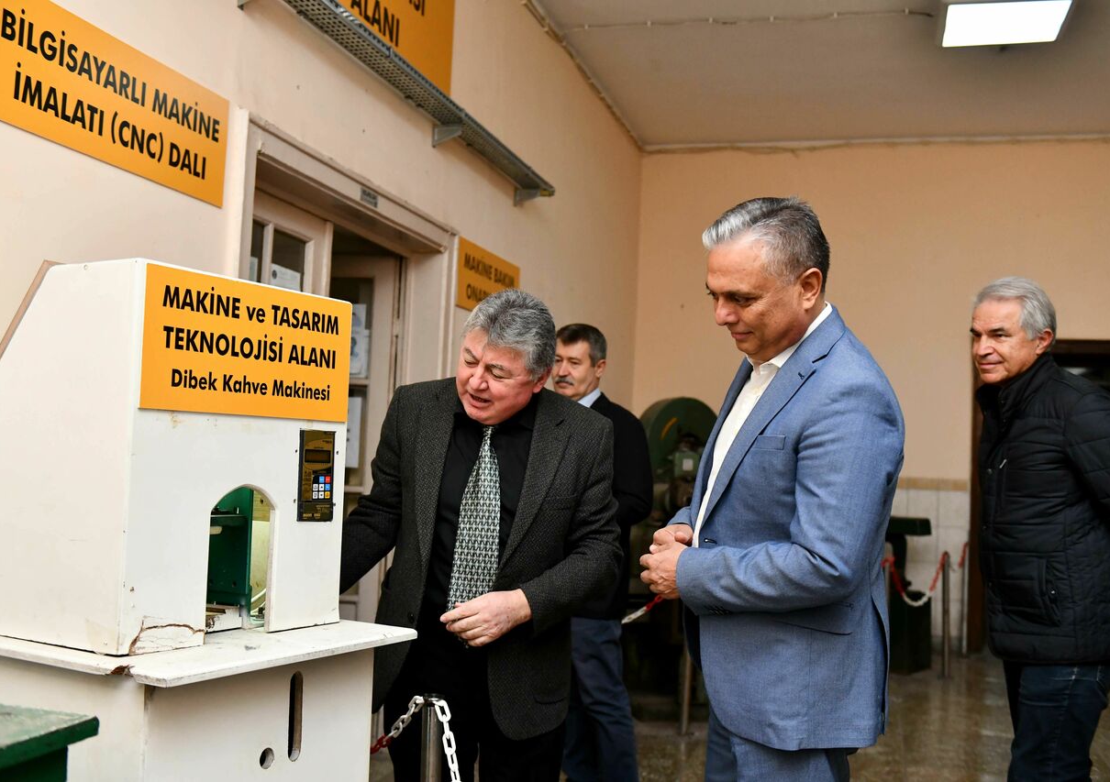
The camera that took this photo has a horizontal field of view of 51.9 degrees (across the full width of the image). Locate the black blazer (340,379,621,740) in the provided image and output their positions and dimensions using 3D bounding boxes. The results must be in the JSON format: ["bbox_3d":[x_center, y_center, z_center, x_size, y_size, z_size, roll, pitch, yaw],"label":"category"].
[{"bbox_3d":[-0.170,0.347,2.360,0.590,0.730,0.420,2,-3,18],"label":"black blazer"}]

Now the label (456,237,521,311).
[{"bbox_3d":[-0.300,-0.505,5.473,0.020,0.313,0.900,2,-3,16],"label":"label"}]

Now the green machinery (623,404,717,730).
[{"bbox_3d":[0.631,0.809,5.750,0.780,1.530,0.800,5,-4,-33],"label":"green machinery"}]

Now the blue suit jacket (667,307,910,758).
[{"bbox_3d":[0.422,0.248,2.070,0.390,0.790,0.500,4,-3,-21],"label":"blue suit jacket"}]

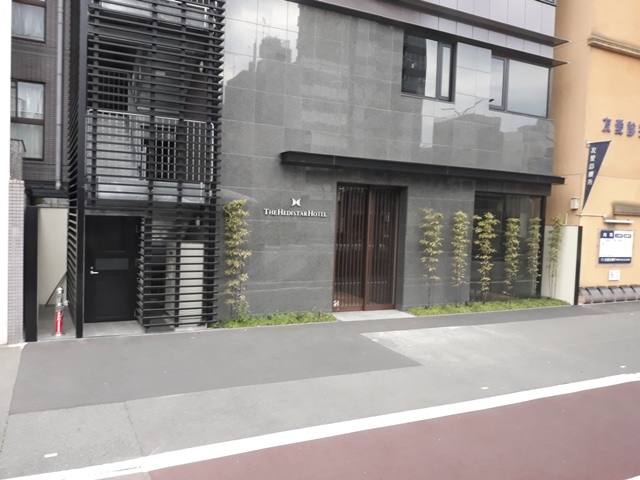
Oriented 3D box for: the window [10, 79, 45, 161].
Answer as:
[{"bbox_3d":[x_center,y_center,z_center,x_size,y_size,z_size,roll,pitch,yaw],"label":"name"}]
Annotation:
[{"bbox_3d":[-7.131,-2.850,11.787,1.120,1.860,0.130,1,3,-26],"label":"window"}]

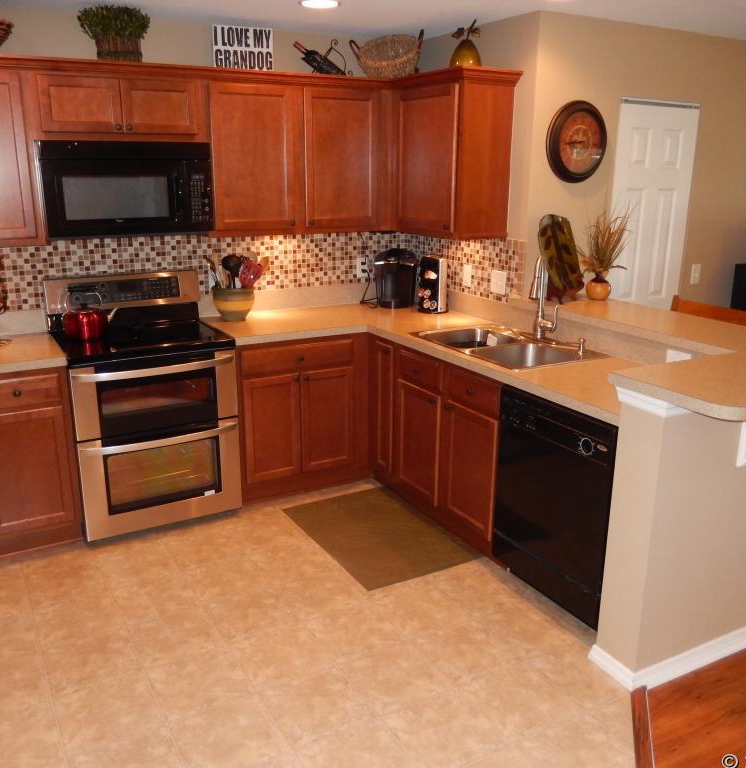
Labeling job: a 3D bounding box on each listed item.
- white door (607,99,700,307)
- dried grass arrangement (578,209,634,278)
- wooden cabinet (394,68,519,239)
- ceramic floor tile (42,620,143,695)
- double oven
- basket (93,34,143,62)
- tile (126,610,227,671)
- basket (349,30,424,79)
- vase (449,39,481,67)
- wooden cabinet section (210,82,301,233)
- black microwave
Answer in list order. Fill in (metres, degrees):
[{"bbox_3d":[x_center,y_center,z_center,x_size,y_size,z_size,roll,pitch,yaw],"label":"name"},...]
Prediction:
[{"bbox_3d":[1.583,-0.541,4.359,0.633,2.050,0.040,-9,18,-29],"label":"white door"},{"bbox_3d":[1.198,-0.729,3.811,0.271,0.342,0.231,5,17,17],"label":"dried grass arrangement"},{"bbox_3d":[0.401,-1.204,3.948,0.362,0.794,0.673,-9,18,-29],"label":"wooden cabinet"},{"bbox_3d":[-1.017,1.002,2.675,0.304,0.010,0.304,-9,18,-28],"label":"ceramic floor tile"},{"bbox_3d":[-1.139,0.078,3.738,0.760,1.182,0.693,-9,18,-28],"label":"double oven"},{"bbox_3d":[-1.202,-1.566,3.498,0.205,0.155,0.185,-8,18,-28],"label":"basket"},{"bbox_3d":[-0.756,0.963,2.828,0.303,0.010,0.303,-8,18,-28],"label":"tile"},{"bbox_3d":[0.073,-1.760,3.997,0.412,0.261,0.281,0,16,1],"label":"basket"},{"bbox_3d":[0.470,-1.646,3.752,0.161,0.211,0.161,0,16,0],"label":"vase"},{"bbox_3d":[-0.641,-1.158,3.832,0.465,0.710,0.320,-8,18,-27],"label":"wooden cabinet section"},{"bbox_3d":[-1.209,-0.944,3.582,0.760,0.417,0.412,-9,18,-28],"label":"black microwave"}]

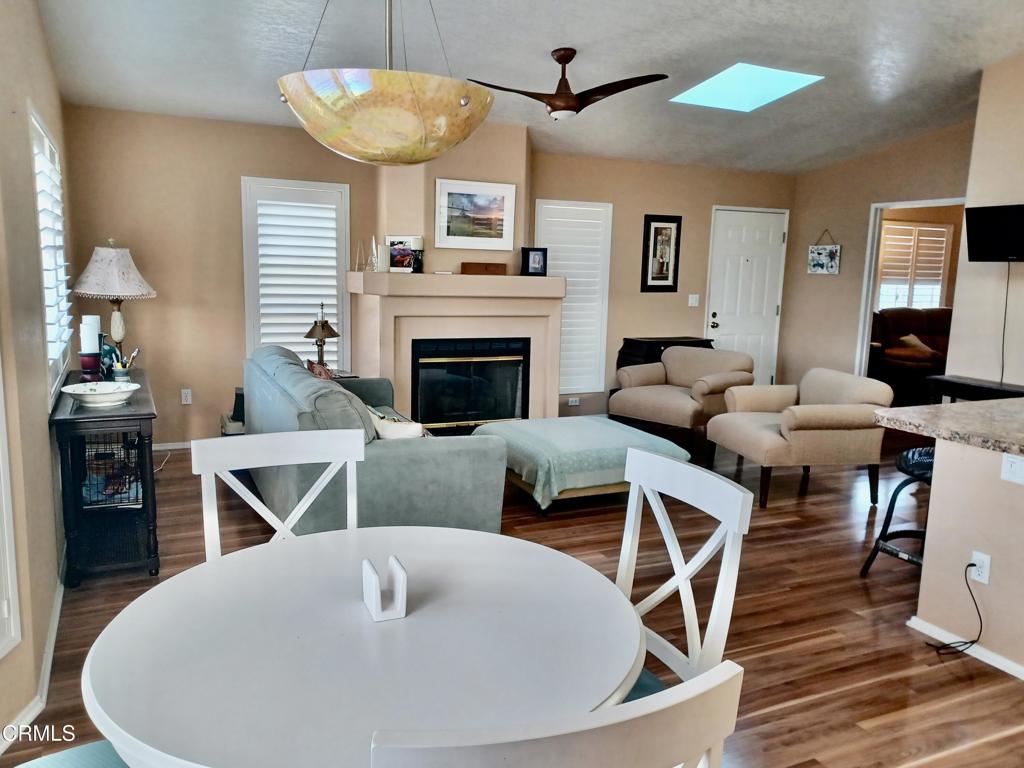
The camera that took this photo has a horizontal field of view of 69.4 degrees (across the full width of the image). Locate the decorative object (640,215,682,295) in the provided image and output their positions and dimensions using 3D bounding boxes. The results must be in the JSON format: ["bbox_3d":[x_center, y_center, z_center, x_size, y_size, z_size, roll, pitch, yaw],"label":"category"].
[{"bbox_3d":[1.452,-1.245,7.121,0.439,0.730,0.035,-2,10,-24],"label":"decorative object"}]

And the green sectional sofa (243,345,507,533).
[{"bbox_3d":[-0.915,0.291,4.311,0.977,0.886,2.155,-2,10,-24],"label":"green sectional sofa"}]

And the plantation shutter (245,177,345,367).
[{"bbox_3d":[-1.667,-0.683,5.784,0.799,1.763,0.070,-2,10,-24],"label":"plantation shutter"}]

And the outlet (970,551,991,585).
[{"bbox_3d":[1.793,0.704,2.830,0.010,0.117,0.071,-2,10,-24],"label":"outlet"}]

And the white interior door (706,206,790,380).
[{"bbox_3d":[2.385,-0.723,7.640,0.914,2.082,0.060,-2,9,-24],"label":"white interior door"}]

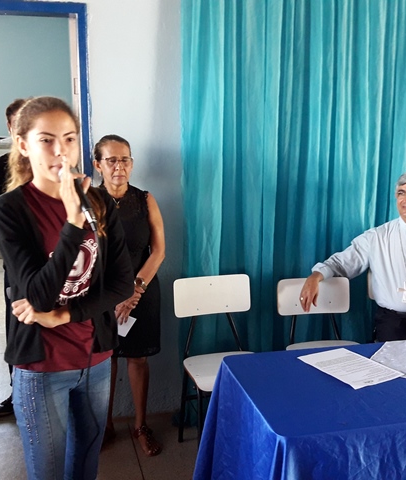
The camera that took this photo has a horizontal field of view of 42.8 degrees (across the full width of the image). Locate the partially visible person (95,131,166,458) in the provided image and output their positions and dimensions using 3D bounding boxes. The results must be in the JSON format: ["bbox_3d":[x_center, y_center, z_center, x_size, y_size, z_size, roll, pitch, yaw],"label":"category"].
[{"bbox_3d":[-0.378,0.293,2.458,0.440,1.550,0.340,-2,13,-14],"label":"partially visible person"}]

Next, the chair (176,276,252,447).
[{"bbox_3d":[0.104,0.644,2.557,0.420,0.840,0.510,-2,13,-14],"label":"chair"}]

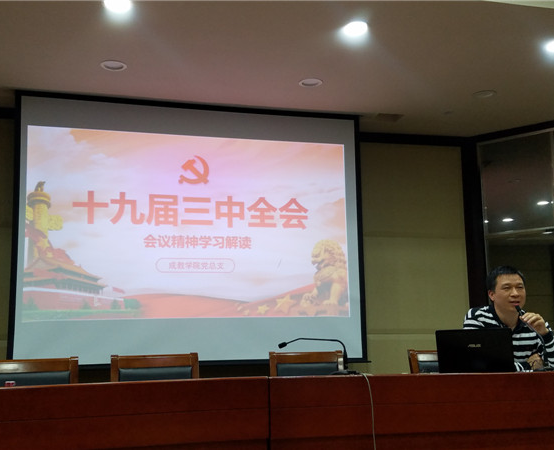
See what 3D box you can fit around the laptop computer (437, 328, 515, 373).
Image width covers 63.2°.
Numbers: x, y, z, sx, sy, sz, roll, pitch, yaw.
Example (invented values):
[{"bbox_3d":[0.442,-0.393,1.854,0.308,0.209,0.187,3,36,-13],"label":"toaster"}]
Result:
[{"bbox_3d":[0.835,0.595,2.110,0.370,0.250,0.290,1,-6,-10],"label":"laptop computer"}]

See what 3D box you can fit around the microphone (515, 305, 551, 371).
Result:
[{"bbox_3d":[1.180,0.525,2.080,0.140,0.310,0.200,2,-6,-20],"label":"microphone"}]

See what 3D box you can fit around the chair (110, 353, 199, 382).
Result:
[{"bbox_3d":[-0.620,1.130,2.140,0.510,0.930,0.560,1,-6,-10],"label":"chair"}]

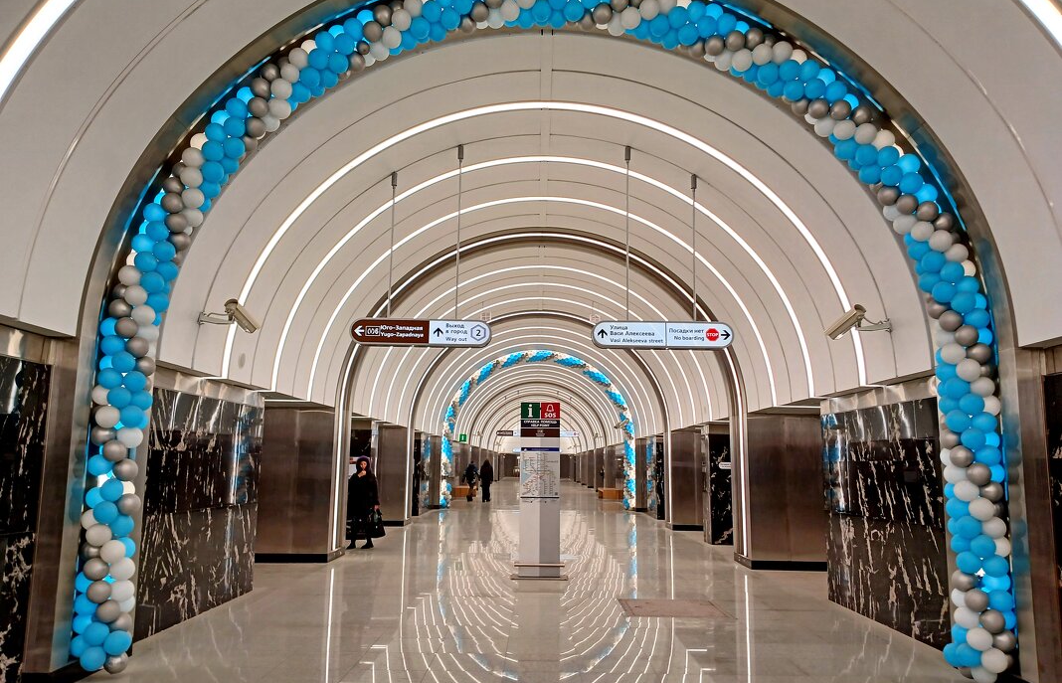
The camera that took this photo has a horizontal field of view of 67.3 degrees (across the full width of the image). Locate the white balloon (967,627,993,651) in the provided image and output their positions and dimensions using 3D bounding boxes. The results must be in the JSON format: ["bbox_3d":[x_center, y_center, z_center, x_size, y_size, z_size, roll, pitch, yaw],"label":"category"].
[{"bbox_3d":[3.373,2.240,5.991,0.177,0.173,0.182,1,-9,0],"label":"white balloon"}]

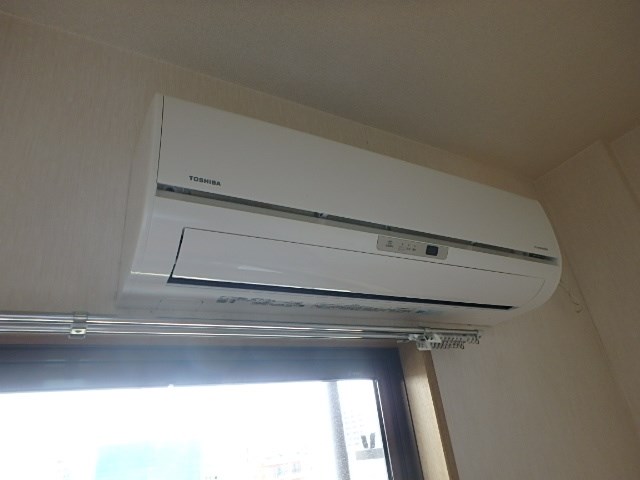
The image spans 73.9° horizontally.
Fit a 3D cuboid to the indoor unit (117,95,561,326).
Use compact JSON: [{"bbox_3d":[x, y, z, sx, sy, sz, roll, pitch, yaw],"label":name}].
[{"bbox_3d":[0.095,-0.016,0.766,0.790,0.261,0.216,9,-30,-29],"label":"indoor unit"}]

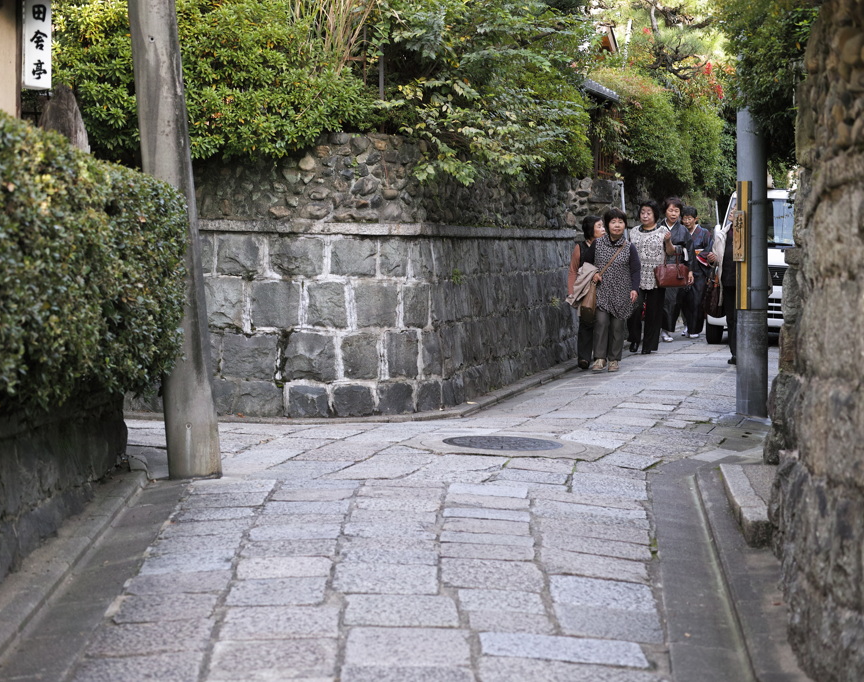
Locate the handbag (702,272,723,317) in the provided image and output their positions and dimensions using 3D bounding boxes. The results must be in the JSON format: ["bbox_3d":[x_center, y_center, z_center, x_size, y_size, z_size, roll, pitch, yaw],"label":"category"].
[{"bbox_3d":[2.732,-0.471,20.700,0.270,0.440,0.160,1,2,14],"label":"handbag"}]

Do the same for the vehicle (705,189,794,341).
[{"bbox_3d":[4.510,-0.975,26.900,1.740,1.870,4.600,1,3,12],"label":"vehicle"}]

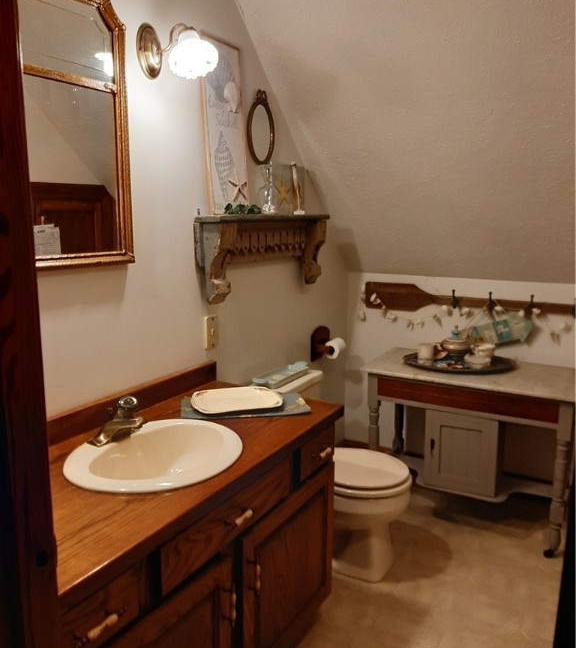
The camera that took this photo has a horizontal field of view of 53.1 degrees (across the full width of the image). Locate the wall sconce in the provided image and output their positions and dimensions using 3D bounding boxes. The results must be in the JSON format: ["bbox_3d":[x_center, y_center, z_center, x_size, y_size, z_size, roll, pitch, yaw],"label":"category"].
[{"bbox_3d":[-0.319,-0.802,1.691,0.250,0.180,0.142,6,12,30],"label":"wall sconce"}]

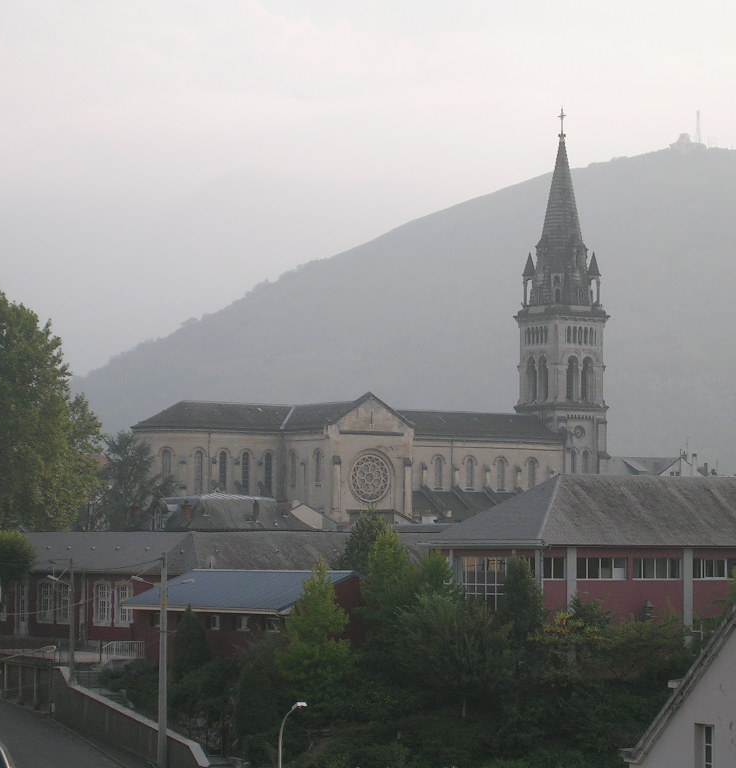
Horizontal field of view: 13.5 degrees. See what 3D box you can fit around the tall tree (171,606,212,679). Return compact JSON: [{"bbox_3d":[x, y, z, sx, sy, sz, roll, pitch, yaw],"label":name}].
[{"bbox_3d":[-9.720,14.340,171.000,2.100,4.400,2.100,0,-3,0],"label":"tall tree"}]

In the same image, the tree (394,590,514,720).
[{"bbox_3d":[4.180,13.090,150.000,5.500,6.230,5.200,0,-3,0],"label":"tree"}]

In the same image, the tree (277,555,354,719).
[{"bbox_3d":[-2.640,12.680,153.000,3.700,8.180,3.700,0,-3,0],"label":"tree"}]

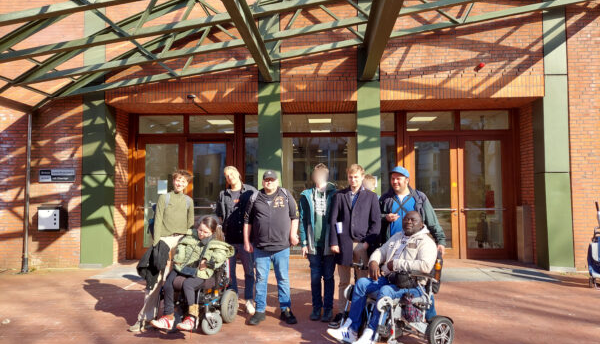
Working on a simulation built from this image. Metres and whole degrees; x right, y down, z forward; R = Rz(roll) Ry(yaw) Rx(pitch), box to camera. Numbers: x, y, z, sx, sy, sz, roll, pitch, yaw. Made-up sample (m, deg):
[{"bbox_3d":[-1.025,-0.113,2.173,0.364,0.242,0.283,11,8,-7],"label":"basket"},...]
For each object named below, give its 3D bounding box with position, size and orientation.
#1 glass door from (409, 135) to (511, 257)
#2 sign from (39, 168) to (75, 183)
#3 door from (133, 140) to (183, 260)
[{"bbox_3d":[3.239,0.515,8.394,2.058,2.498,0.080,0,-3,3],"label":"glass door"},{"bbox_3d":[-4.661,0.075,7.988,0.705,0.292,0.030,0,-3,3],"label":"sign"},{"bbox_3d":[-2.950,0.556,8.735,1.050,2.557,0.080,0,-3,3],"label":"door"}]

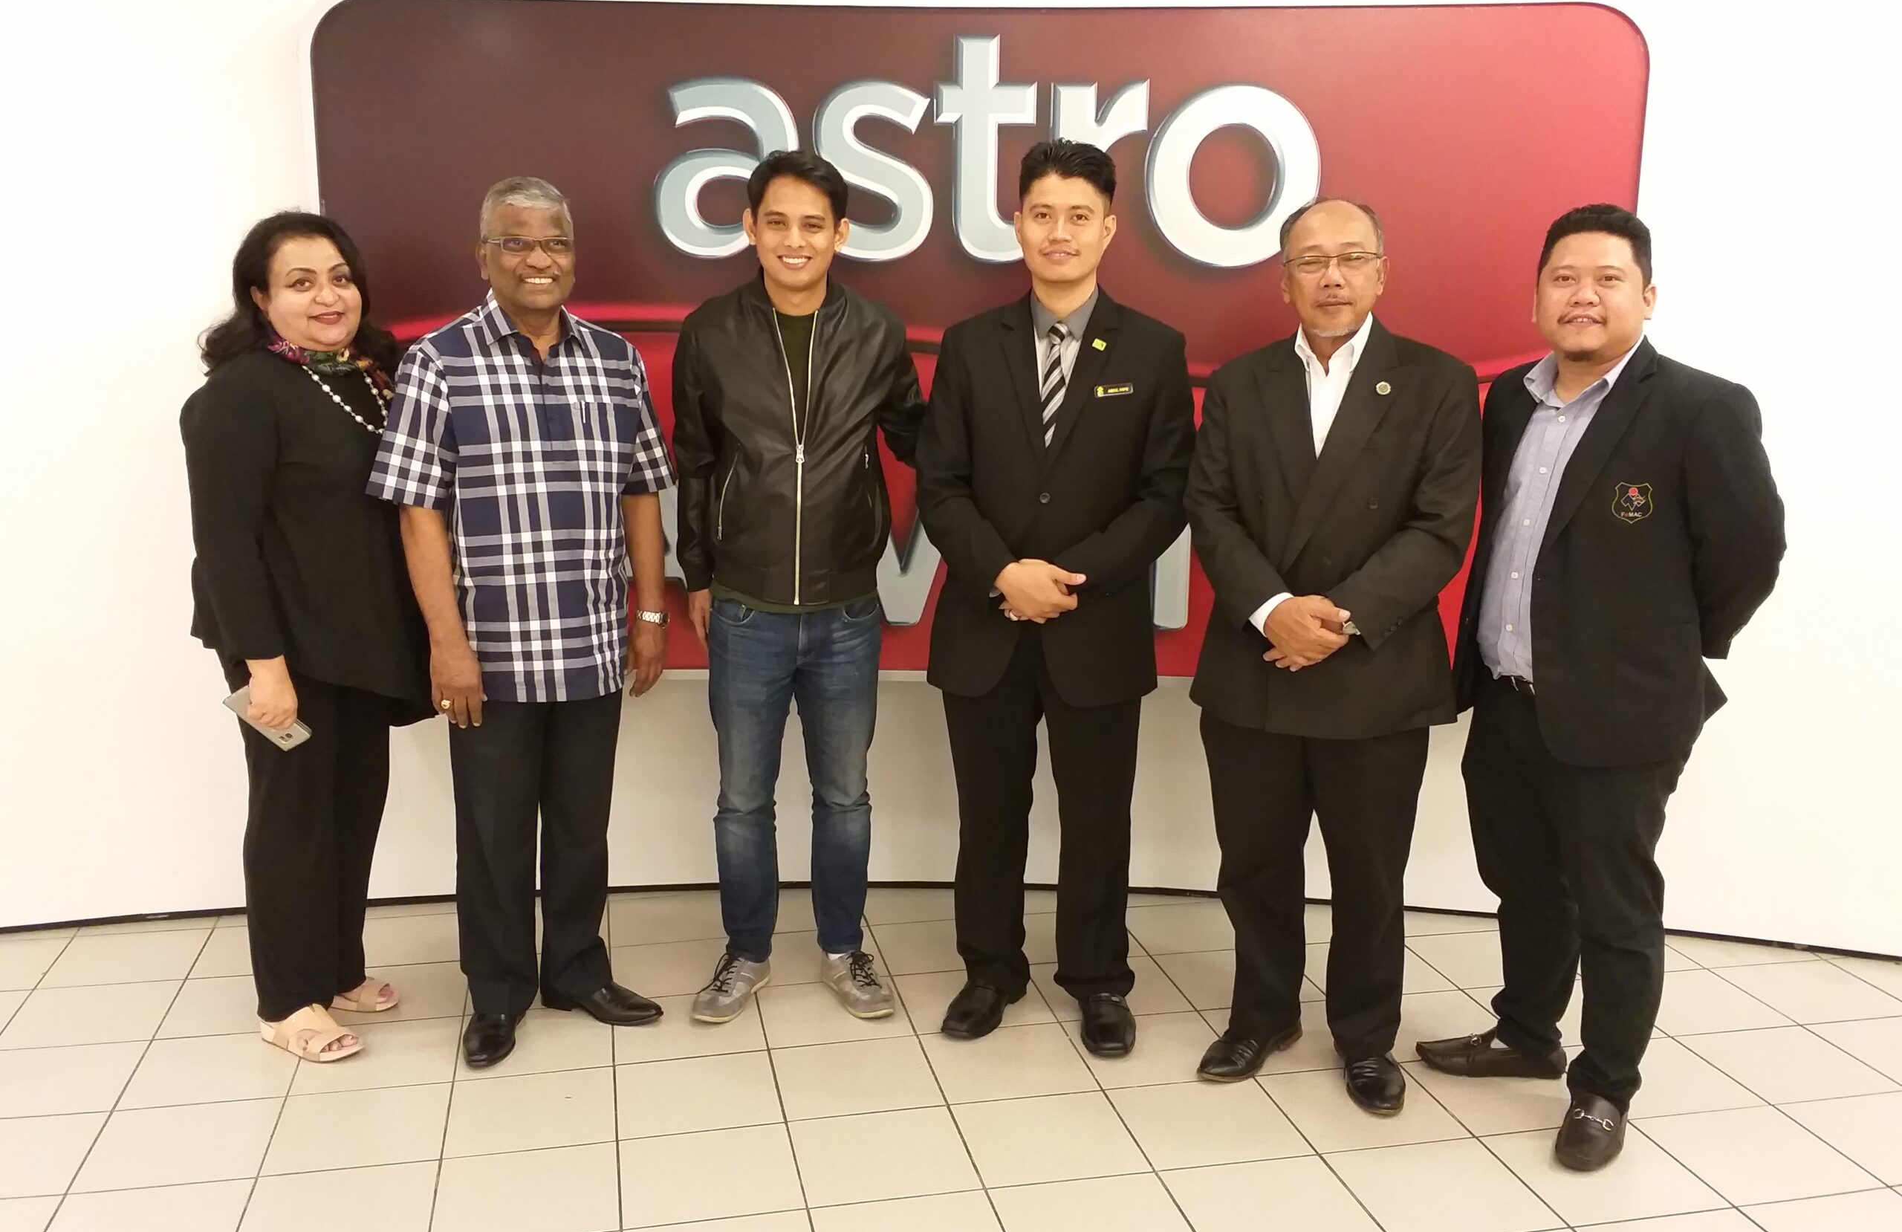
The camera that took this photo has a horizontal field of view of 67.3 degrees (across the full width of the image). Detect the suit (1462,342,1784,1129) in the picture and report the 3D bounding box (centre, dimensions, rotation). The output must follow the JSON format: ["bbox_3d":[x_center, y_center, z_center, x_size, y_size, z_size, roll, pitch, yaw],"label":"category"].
[{"bbox_3d":[1.159,0.182,2.592,0.560,1.390,0.470,11,15,44],"label":"suit"}]

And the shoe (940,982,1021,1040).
[{"bbox_3d":[0.094,0.782,3.009,0.105,0.108,0.282,7,12,32],"label":"shoe"}]

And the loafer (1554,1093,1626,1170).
[{"bbox_3d":[1.171,0.877,2.579,0.110,0.105,0.280,7,12,30],"label":"loafer"}]

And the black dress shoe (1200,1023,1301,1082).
[{"bbox_3d":[0.612,0.821,2.844,0.278,0.105,0.102,-7,13,-36],"label":"black dress shoe"}]

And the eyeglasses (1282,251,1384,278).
[{"bbox_3d":[0.646,-0.593,2.412,0.152,0.046,0.135,-1,11,14],"label":"eyeglasses"}]

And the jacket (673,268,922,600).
[{"bbox_3d":[-0.297,-0.351,2.867,0.540,0.660,0.330,0,11,-2],"label":"jacket"}]

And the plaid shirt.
[{"bbox_3d":[-0.827,-0.221,2.733,0.560,0.755,0.300,-4,11,-22],"label":"plaid shirt"}]

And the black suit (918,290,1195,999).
[{"bbox_3d":[0.189,0.077,2.804,0.560,1.400,0.360,2,11,6],"label":"black suit"}]

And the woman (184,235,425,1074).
[{"bbox_3d":[-1.250,0.045,2.784,0.380,1.607,0.480,9,13,37],"label":"woman"}]

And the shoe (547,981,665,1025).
[{"bbox_3d":[-0.728,0.786,2.988,0.280,0.095,0.100,3,11,14],"label":"shoe"}]

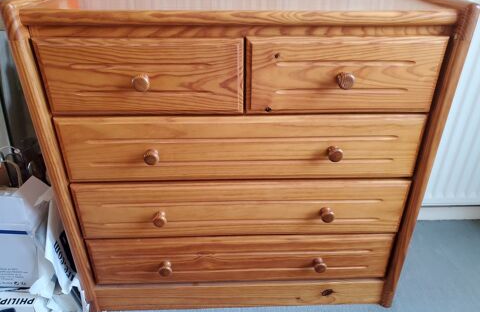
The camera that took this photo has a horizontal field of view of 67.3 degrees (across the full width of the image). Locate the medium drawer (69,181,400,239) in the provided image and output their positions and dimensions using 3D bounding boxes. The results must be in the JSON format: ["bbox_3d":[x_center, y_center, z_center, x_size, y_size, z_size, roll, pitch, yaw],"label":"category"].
[{"bbox_3d":[0.002,0.063,0.986,0.780,0.159,0.328,-1,29,-1],"label":"medium drawer"}]

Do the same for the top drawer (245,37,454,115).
[{"bbox_3d":[0.201,-0.223,0.830,0.382,0.150,0.328,-1,29,-1],"label":"top drawer"}]

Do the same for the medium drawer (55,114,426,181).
[{"bbox_3d":[0.002,-0.082,0.904,0.780,0.153,0.328,-1,29,-1],"label":"medium drawer"}]

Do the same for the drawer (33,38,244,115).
[{"bbox_3d":[-0.193,-0.218,0.822,0.390,0.150,0.328,-1,29,-1],"label":"drawer"}]

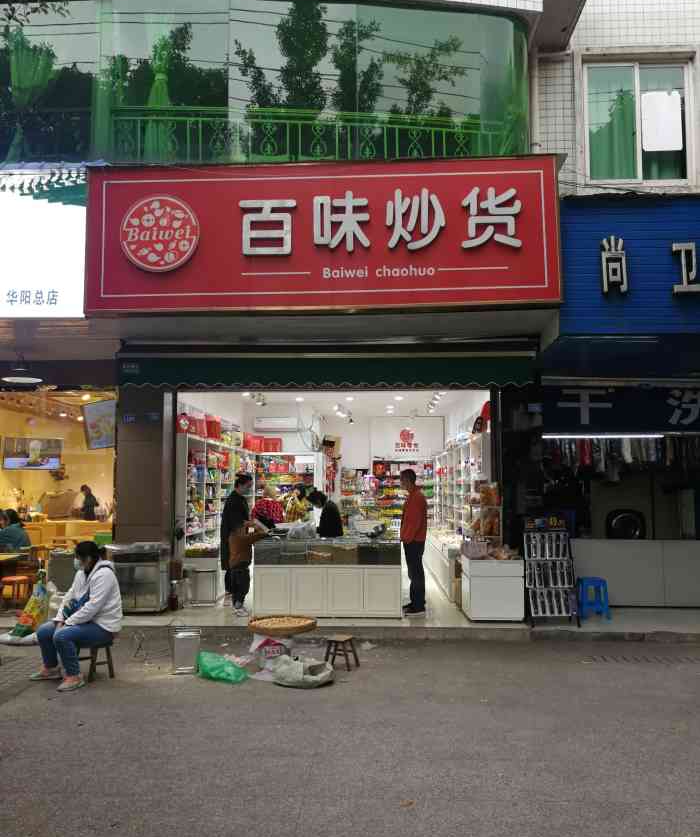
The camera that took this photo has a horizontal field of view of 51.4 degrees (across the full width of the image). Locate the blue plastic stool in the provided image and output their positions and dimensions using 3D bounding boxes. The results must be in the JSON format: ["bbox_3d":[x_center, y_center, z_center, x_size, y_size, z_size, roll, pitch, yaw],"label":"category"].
[{"bbox_3d":[2.830,2.081,8.464,0.340,0.460,0.340,-1,-5,9],"label":"blue plastic stool"}]

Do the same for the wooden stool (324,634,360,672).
[{"bbox_3d":[-0.085,2.127,6.632,0.270,0.280,0.220,-2,-6,20],"label":"wooden stool"}]

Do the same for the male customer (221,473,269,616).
[{"bbox_3d":[-1.299,1.514,8.884,0.520,1.690,0.500,0,-6,-9],"label":"male customer"}]

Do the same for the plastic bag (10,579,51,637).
[{"bbox_3d":[-3.415,2.025,7.733,0.370,0.600,0.300,1,-6,-15],"label":"plastic bag"}]

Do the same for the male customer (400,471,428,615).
[{"bbox_3d":[0.780,1.460,8.753,0.330,1.710,0.470,0,-5,0],"label":"male customer"}]

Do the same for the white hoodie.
[{"bbox_3d":[-2.235,1.525,6.236,0.500,0.590,0.460,3,-6,-25],"label":"white hoodie"}]

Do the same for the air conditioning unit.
[{"bbox_3d":[-1.476,0.131,14.578,0.880,0.290,0.220,-1,-6,2],"label":"air conditioning unit"}]

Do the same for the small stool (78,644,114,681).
[{"bbox_3d":[-2.218,2.093,6.330,0.320,0.310,0.260,1,-6,-15],"label":"small stool"}]

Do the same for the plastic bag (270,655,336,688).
[{"bbox_3d":[-0.379,2.115,6.143,0.510,0.200,0.380,-1,-6,2],"label":"plastic bag"}]

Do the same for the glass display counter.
[{"bbox_3d":[-0.240,1.889,8.673,1.690,0.840,0.640,0,-5,3],"label":"glass display counter"}]

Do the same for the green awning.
[{"bbox_3d":[-0.315,-0.588,9.202,5.150,0.460,0.420,-1,-6,2],"label":"green awning"}]

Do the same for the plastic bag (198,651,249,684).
[{"bbox_3d":[-1.100,2.133,6.270,0.410,0.190,0.280,-2,-6,23],"label":"plastic bag"}]

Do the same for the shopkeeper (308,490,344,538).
[{"bbox_3d":[-0.305,1.667,9.553,0.450,1.500,0.450,3,-6,-28],"label":"shopkeeper"}]

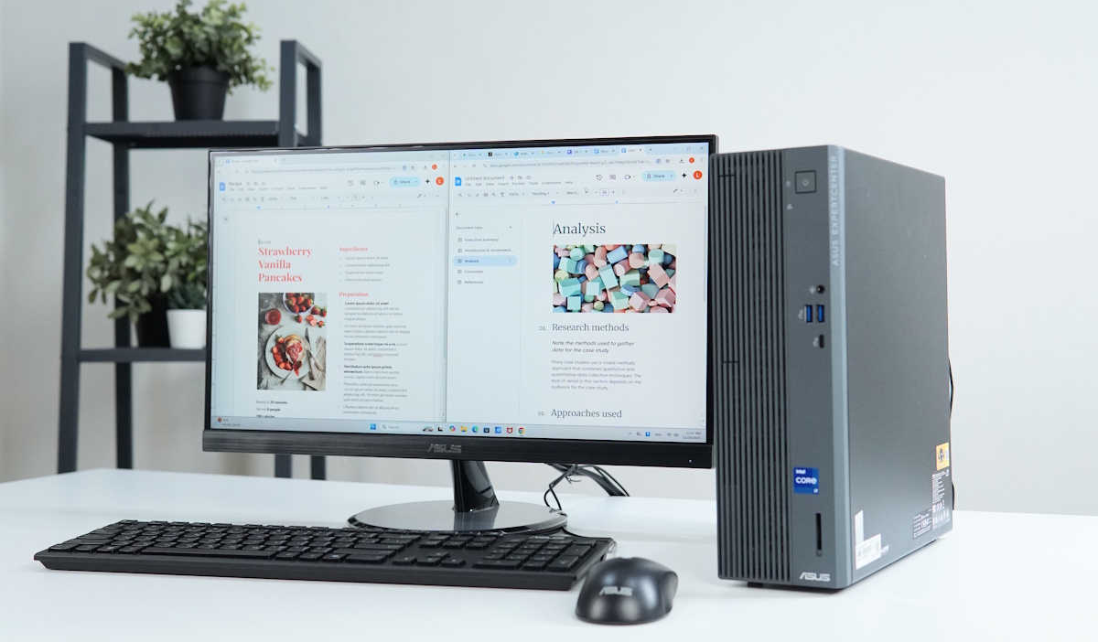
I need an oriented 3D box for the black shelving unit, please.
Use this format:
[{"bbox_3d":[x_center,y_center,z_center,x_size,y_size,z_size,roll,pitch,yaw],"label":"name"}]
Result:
[{"bbox_3d":[-0.564,0.300,2.200,0.352,1.480,0.350,-1,0,2],"label":"black shelving unit"}]

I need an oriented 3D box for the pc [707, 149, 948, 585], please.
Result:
[{"bbox_3d":[0.232,0.035,1.085,0.093,0.313,0.282,-1,0,31],"label":"pc"}]

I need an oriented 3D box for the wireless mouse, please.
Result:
[{"bbox_3d":[0.053,0.175,0.930,0.066,0.038,0.104,-1,0,12],"label":"wireless mouse"}]

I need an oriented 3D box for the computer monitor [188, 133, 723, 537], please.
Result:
[{"bbox_3d":[-0.089,0.013,1.287,0.493,0.360,0.205,-1,0,12],"label":"computer monitor"}]

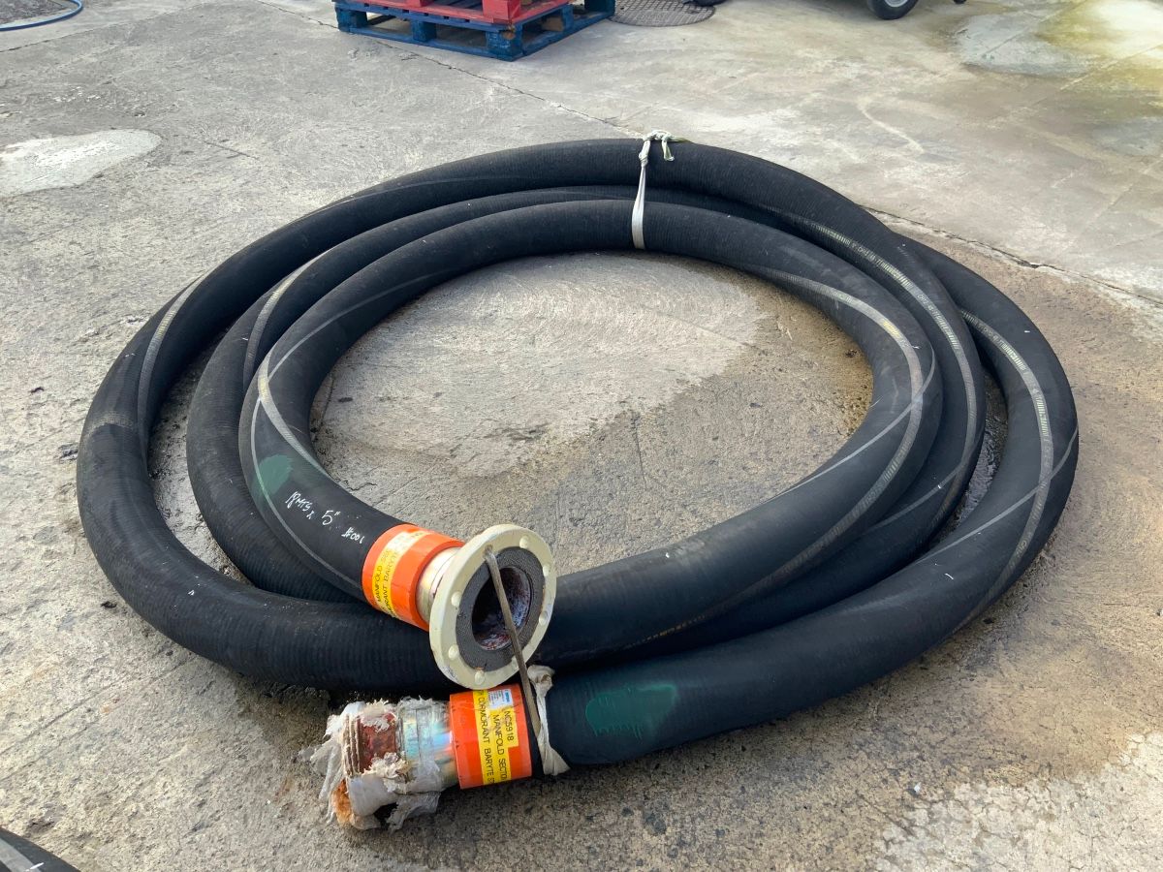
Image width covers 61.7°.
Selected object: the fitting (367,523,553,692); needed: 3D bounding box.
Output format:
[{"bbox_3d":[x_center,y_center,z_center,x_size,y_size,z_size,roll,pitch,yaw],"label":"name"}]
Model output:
[{"bbox_3d":[-0.216,0.245,1.578,0.247,0.254,0.254,13,38,38],"label":"fitting"}]

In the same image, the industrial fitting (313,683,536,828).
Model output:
[{"bbox_3d":[-0.263,0.526,1.647,0.337,0.174,0.174,-7,37,-8],"label":"industrial fitting"}]

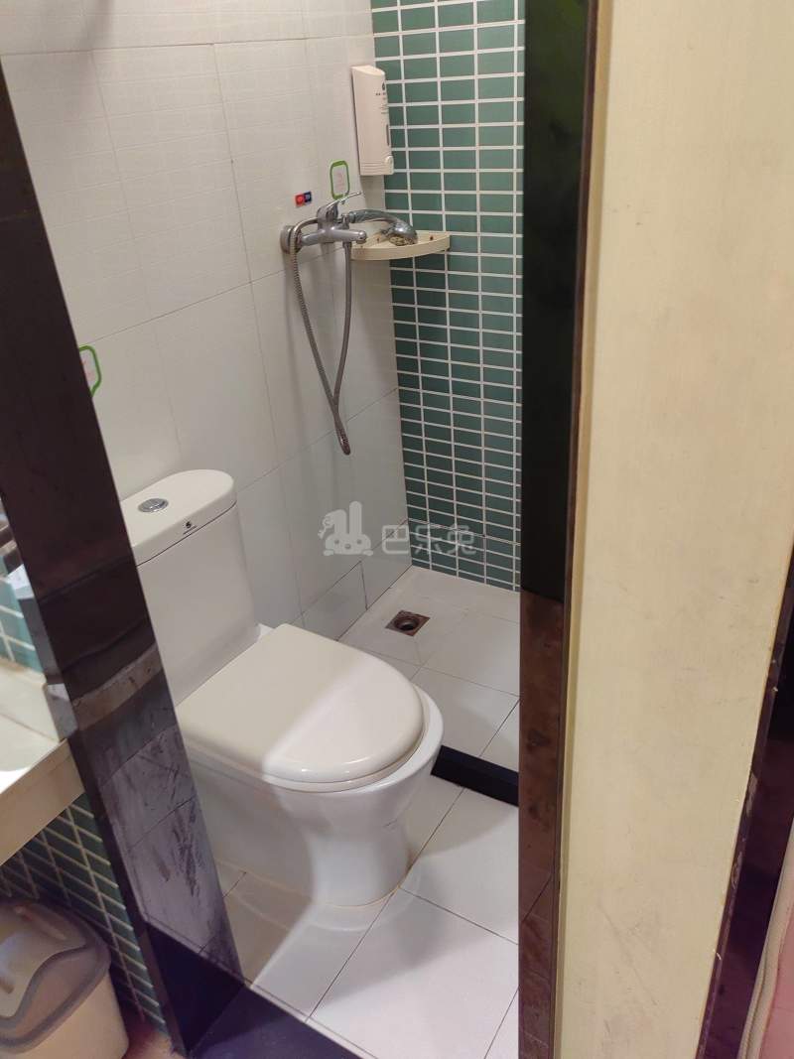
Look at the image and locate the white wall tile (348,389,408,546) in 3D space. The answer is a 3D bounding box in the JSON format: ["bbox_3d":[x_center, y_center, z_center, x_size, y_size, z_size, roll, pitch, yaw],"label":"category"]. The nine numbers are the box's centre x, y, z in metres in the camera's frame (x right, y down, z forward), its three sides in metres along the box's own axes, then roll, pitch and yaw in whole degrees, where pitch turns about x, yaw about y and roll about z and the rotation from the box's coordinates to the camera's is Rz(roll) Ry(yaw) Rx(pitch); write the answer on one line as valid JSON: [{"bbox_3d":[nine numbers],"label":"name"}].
[{"bbox_3d":[-0.054,-0.164,2.471,0.010,0.450,0.286,13,34,28],"label":"white wall tile"}]

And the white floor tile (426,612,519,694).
[{"bbox_3d":[0.272,0.354,2.371,0.295,0.010,0.296,13,35,28],"label":"white floor tile"}]

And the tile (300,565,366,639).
[{"bbox_3d":[-0.182,0.242,2.433,0.010,0.184,0.300,13,35,28],"label":"tile"}]

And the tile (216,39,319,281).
[{"bbox_3d":[-0.266,-0.812,1.819,0.010,0.455,0.300,13,35,28],"label":"tile"}]

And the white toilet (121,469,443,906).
[{"bbox_3d":[-0.219,0.350,1.628,0.675,0.782,0.372,13,34,28],"label":"white toilet"}]

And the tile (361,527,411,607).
[{"bbox_3d":[-0.032,0.108,2.628,0.010,0.180,0.286,13,34,28],"label":"tile"}]

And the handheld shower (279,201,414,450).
[{"bbox_3d":[-0.072,-0.525,2.086,0.190,0.630,0.370,13,35,28],"label":"handheld shower"}]

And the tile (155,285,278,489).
[{"bbox_3d":[-0.387,-0.284,1.828,0.010,0.449,0.299,13,35,28],"label":"tile"}]

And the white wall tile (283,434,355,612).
[{"bbox_3d":[-0.201,-0.029,2.256,0.010,0.450,0.301,13,34,28],"label":"white wall tile"}]

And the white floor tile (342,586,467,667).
[{"bbox_3d":[0.021,0.294,2.508,0.290,0.010,0.296,13,35,28],"label":"white floor tile"}]

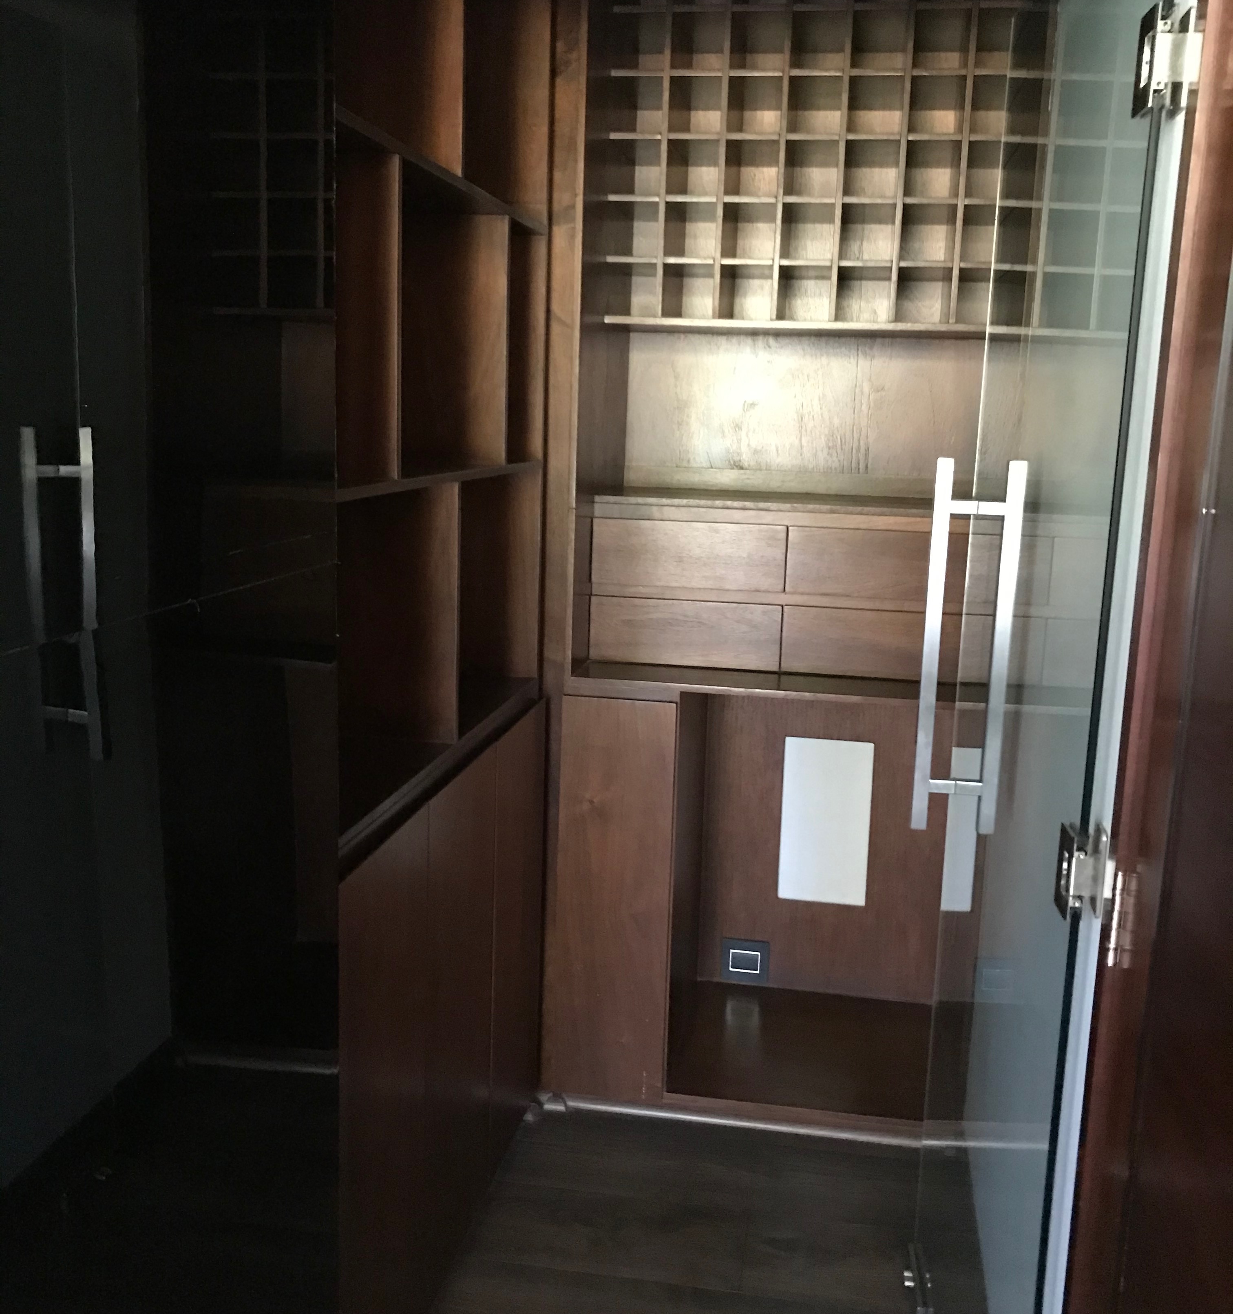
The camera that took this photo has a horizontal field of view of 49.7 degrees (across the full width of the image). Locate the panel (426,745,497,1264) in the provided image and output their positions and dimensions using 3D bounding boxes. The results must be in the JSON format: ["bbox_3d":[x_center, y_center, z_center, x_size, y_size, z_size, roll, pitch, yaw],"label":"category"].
[{"bbox_3d":[-0.276,0.619,2.301,0.030,0.874,0.391,4,11,10],"label":"panel"}]

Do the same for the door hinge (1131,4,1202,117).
[{"bbox_3d":[0.519,-0.564,1.255,0.050,0.090,0.058,3,11,5],"label":"door hinge"}]

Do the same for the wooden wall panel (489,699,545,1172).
[{"bbox_3d":[-0.209,0.553,2.670,0.030,0.874,0.371,4,11,10],"label":"wooden wall panel"}]

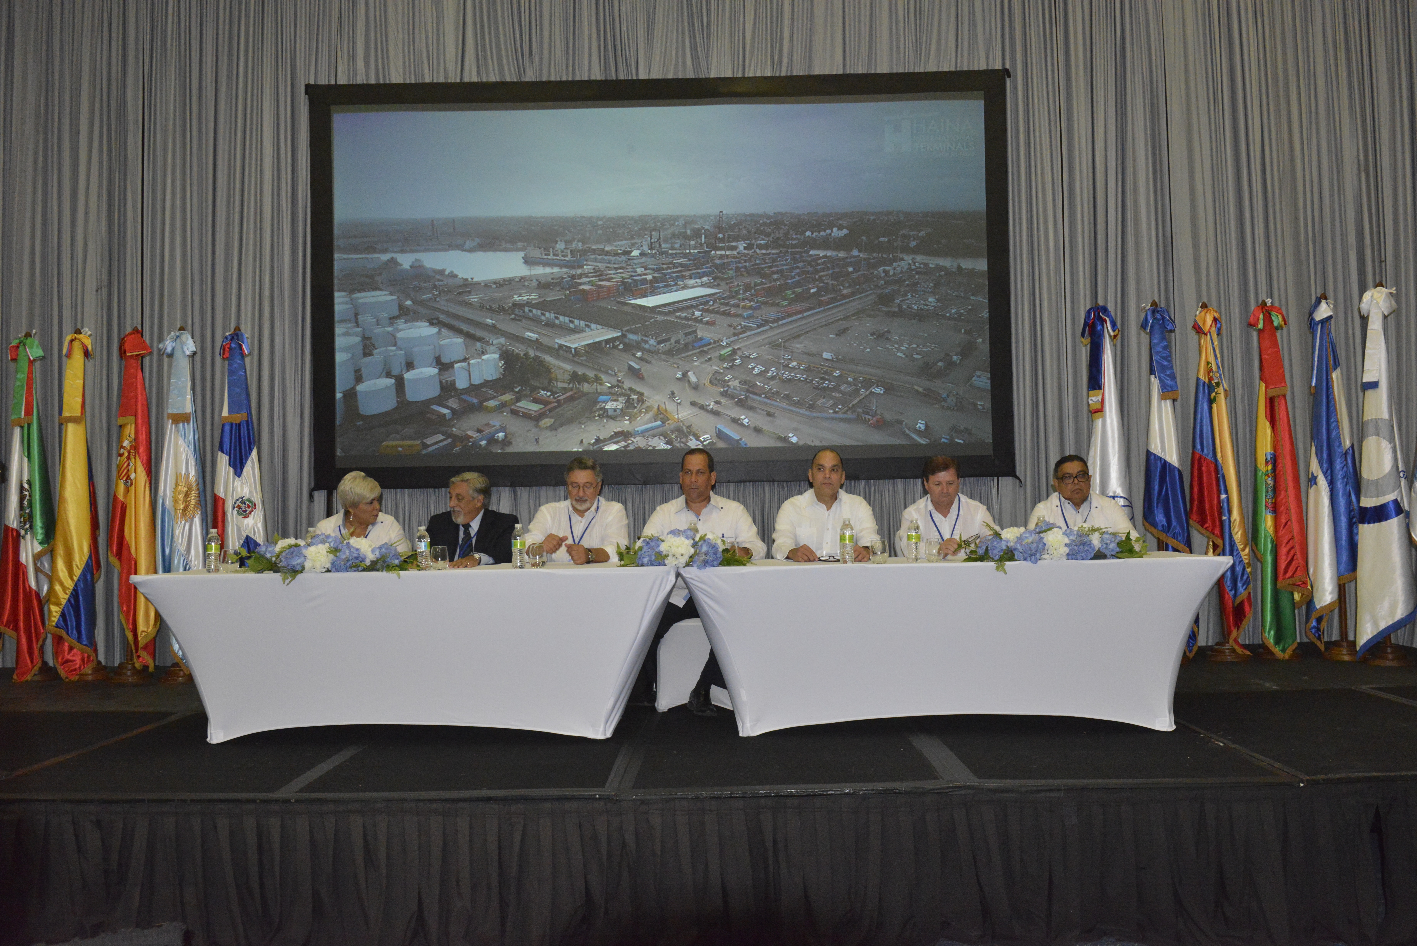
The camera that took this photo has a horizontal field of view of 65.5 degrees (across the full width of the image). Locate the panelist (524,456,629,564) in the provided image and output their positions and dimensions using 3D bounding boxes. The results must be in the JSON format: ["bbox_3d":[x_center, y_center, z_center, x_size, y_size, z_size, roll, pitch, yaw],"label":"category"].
[{"bbox_3d":[-0.663,0.553,5.608,0.540,1.287,0.720,-1,-2,6],"label":"panelist"}]

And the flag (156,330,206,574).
[{"bbox_3d":[-3.332,0.164,6.958,0.324,2.162,0.270,-1,-2,1],"label":"flag"}]

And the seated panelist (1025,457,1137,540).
[{"bbox_3d":[1.908,0.525,5.518,0.590,1.247,0.800,-1,-2,1],"label":"seated panelist"}]

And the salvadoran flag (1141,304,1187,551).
[{"bbox_3d":[2.853,0.031,6.873,0.342,2.190,0.280,-1,-2,1],"label":"salvadoran flag"}]

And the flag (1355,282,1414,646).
[{"bbox_3d":[4.063,-0.038,6.633,0.368,2.207,0.300,-1,-2,1],"label":"flag"}]

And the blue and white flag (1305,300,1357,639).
[{"bbox_3d":[3.850,-0.024,6.827,0.332,2.163,0.280,-1,-2,1],"label":"blue and white flag"}]

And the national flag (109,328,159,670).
[{"bbox_3d":[-3.708,0.162,7.115,0.320,2.201,0.300,-1,-2,1],"label":"national flag"}]

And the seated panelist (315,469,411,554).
[{"bbox_3d":[-1.782,0.606,5.658,0.530,1.246,0.780,-1,-2,-11],"label":"seated panelist"}]

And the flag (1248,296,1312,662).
[{"bbox_3d":[3.629,0.032,7.004,0.380,2.265,0.300,-1,-2,1],"label":"flag"}]

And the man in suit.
[{"bbox_3d":[-1.208,0.602,5.644,0.560,1.228,0.800,-2,-2,16],"label":"man in suit"}]

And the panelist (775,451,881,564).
[{"bbox_3d":[0.602,0.522,5.551,0.560,1.308,0.800,-1,-2,1],"label":"panelist"}]

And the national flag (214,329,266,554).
[{"bbox_3d":[-2.940,0.150,6.932,0.343,2.126,0.280,-1,-2,1],"label":"national flag"}]

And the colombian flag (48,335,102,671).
[{"bbox_3d":[-4.066,0.185,7.071,0.358,2.221,0.280,-1,-2,1],"label":"colombian flag"}]

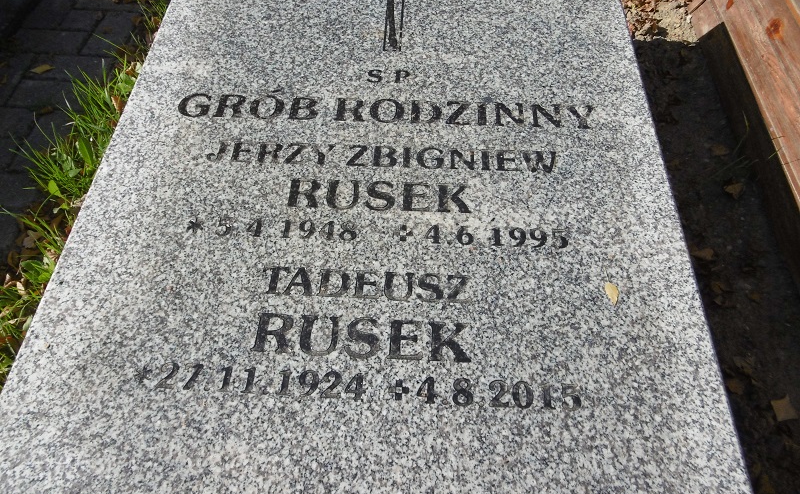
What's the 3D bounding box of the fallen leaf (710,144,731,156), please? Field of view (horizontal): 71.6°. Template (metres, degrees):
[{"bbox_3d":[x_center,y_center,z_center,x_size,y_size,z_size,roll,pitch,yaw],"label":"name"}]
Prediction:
[{"bbox_3d":[0.743,-0.226,1.294,0.044,0.010,0.031,-16,57,-12],"label":"fallen leaf"}]

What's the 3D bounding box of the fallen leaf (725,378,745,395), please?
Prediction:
[{"bbox_3d":[0.586,0.243,0.966,0.027,0.010,0.029,7,56,3],"label":"fallen leaf"}]

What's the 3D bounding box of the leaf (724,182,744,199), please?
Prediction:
[{"bbox_3d":[0.741,-0.131,1.227,0.035,0.013,0.052,38,62,22],"label":"leaf"}]

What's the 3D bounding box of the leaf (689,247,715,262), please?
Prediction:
[{"bbox_3d":[0.614,0.017,1.121,0.049,0.012,0.029,-11,56,-9],"label":"leaf"}]

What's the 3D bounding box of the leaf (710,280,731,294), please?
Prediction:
[{"bbox_3d":[0.622,0.078,1.081,0.027,0.010,0.028,-12,57,-10],"label":"leaf"}]

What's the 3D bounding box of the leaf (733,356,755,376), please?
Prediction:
[{"bbox_3d":[0.612,0.211,0.989,0.021,0.010,0.040,-31,62,-21],"label":"leaf"}]

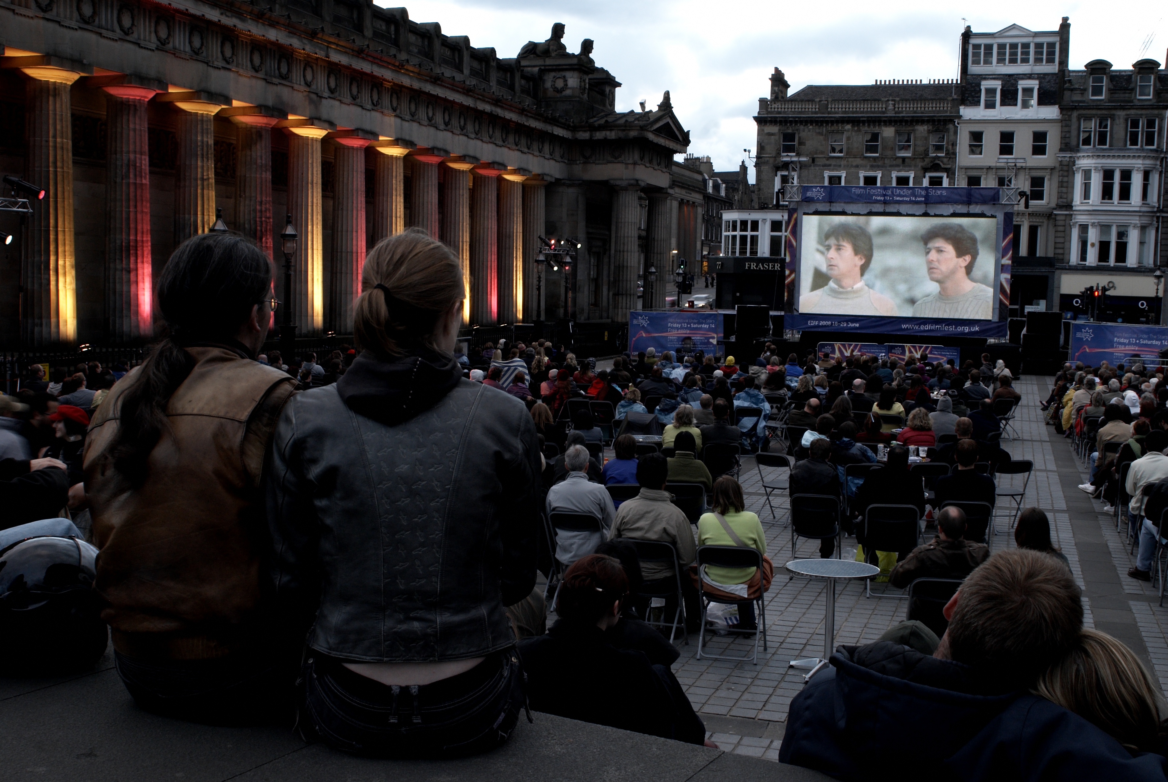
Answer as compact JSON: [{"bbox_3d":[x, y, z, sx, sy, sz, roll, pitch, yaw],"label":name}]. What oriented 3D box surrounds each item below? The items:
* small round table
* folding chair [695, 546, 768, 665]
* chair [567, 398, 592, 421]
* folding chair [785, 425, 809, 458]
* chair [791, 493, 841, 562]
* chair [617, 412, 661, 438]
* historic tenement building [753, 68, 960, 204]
[{"bbox_3d":[1.619,1.518,8.320,0.615,0.715,0.615,1,4,0],"label":"small round table"},{"bbox_3d":[1.026,1.434,8.761,0.460,0.790,0.460,2,4,14],"label":"folding chair"},{"bbox_3d":[-0.032,0.506,21.452,0.460,0.790,0.460,3,4,20],"label":"chair"},{"bbox_3d":[3.077,0.889,17.385,0.459,0.802,0.460,5,6,42],"label":"folding chair"},{"bbox_3d":[2.132,1.319,11.741,0.460,0.790,0.450,2,4,8],"label":"chair"},{"bbox_3d":[0.747,0.829,17.028,0.500,0.900,0.500,2,4,10],"label":"chair"},{"bbox_3d":[25.425,-16.394,116.224,17.443,23.957,14.000,3,5,19],"label":"historic tenement building"}]

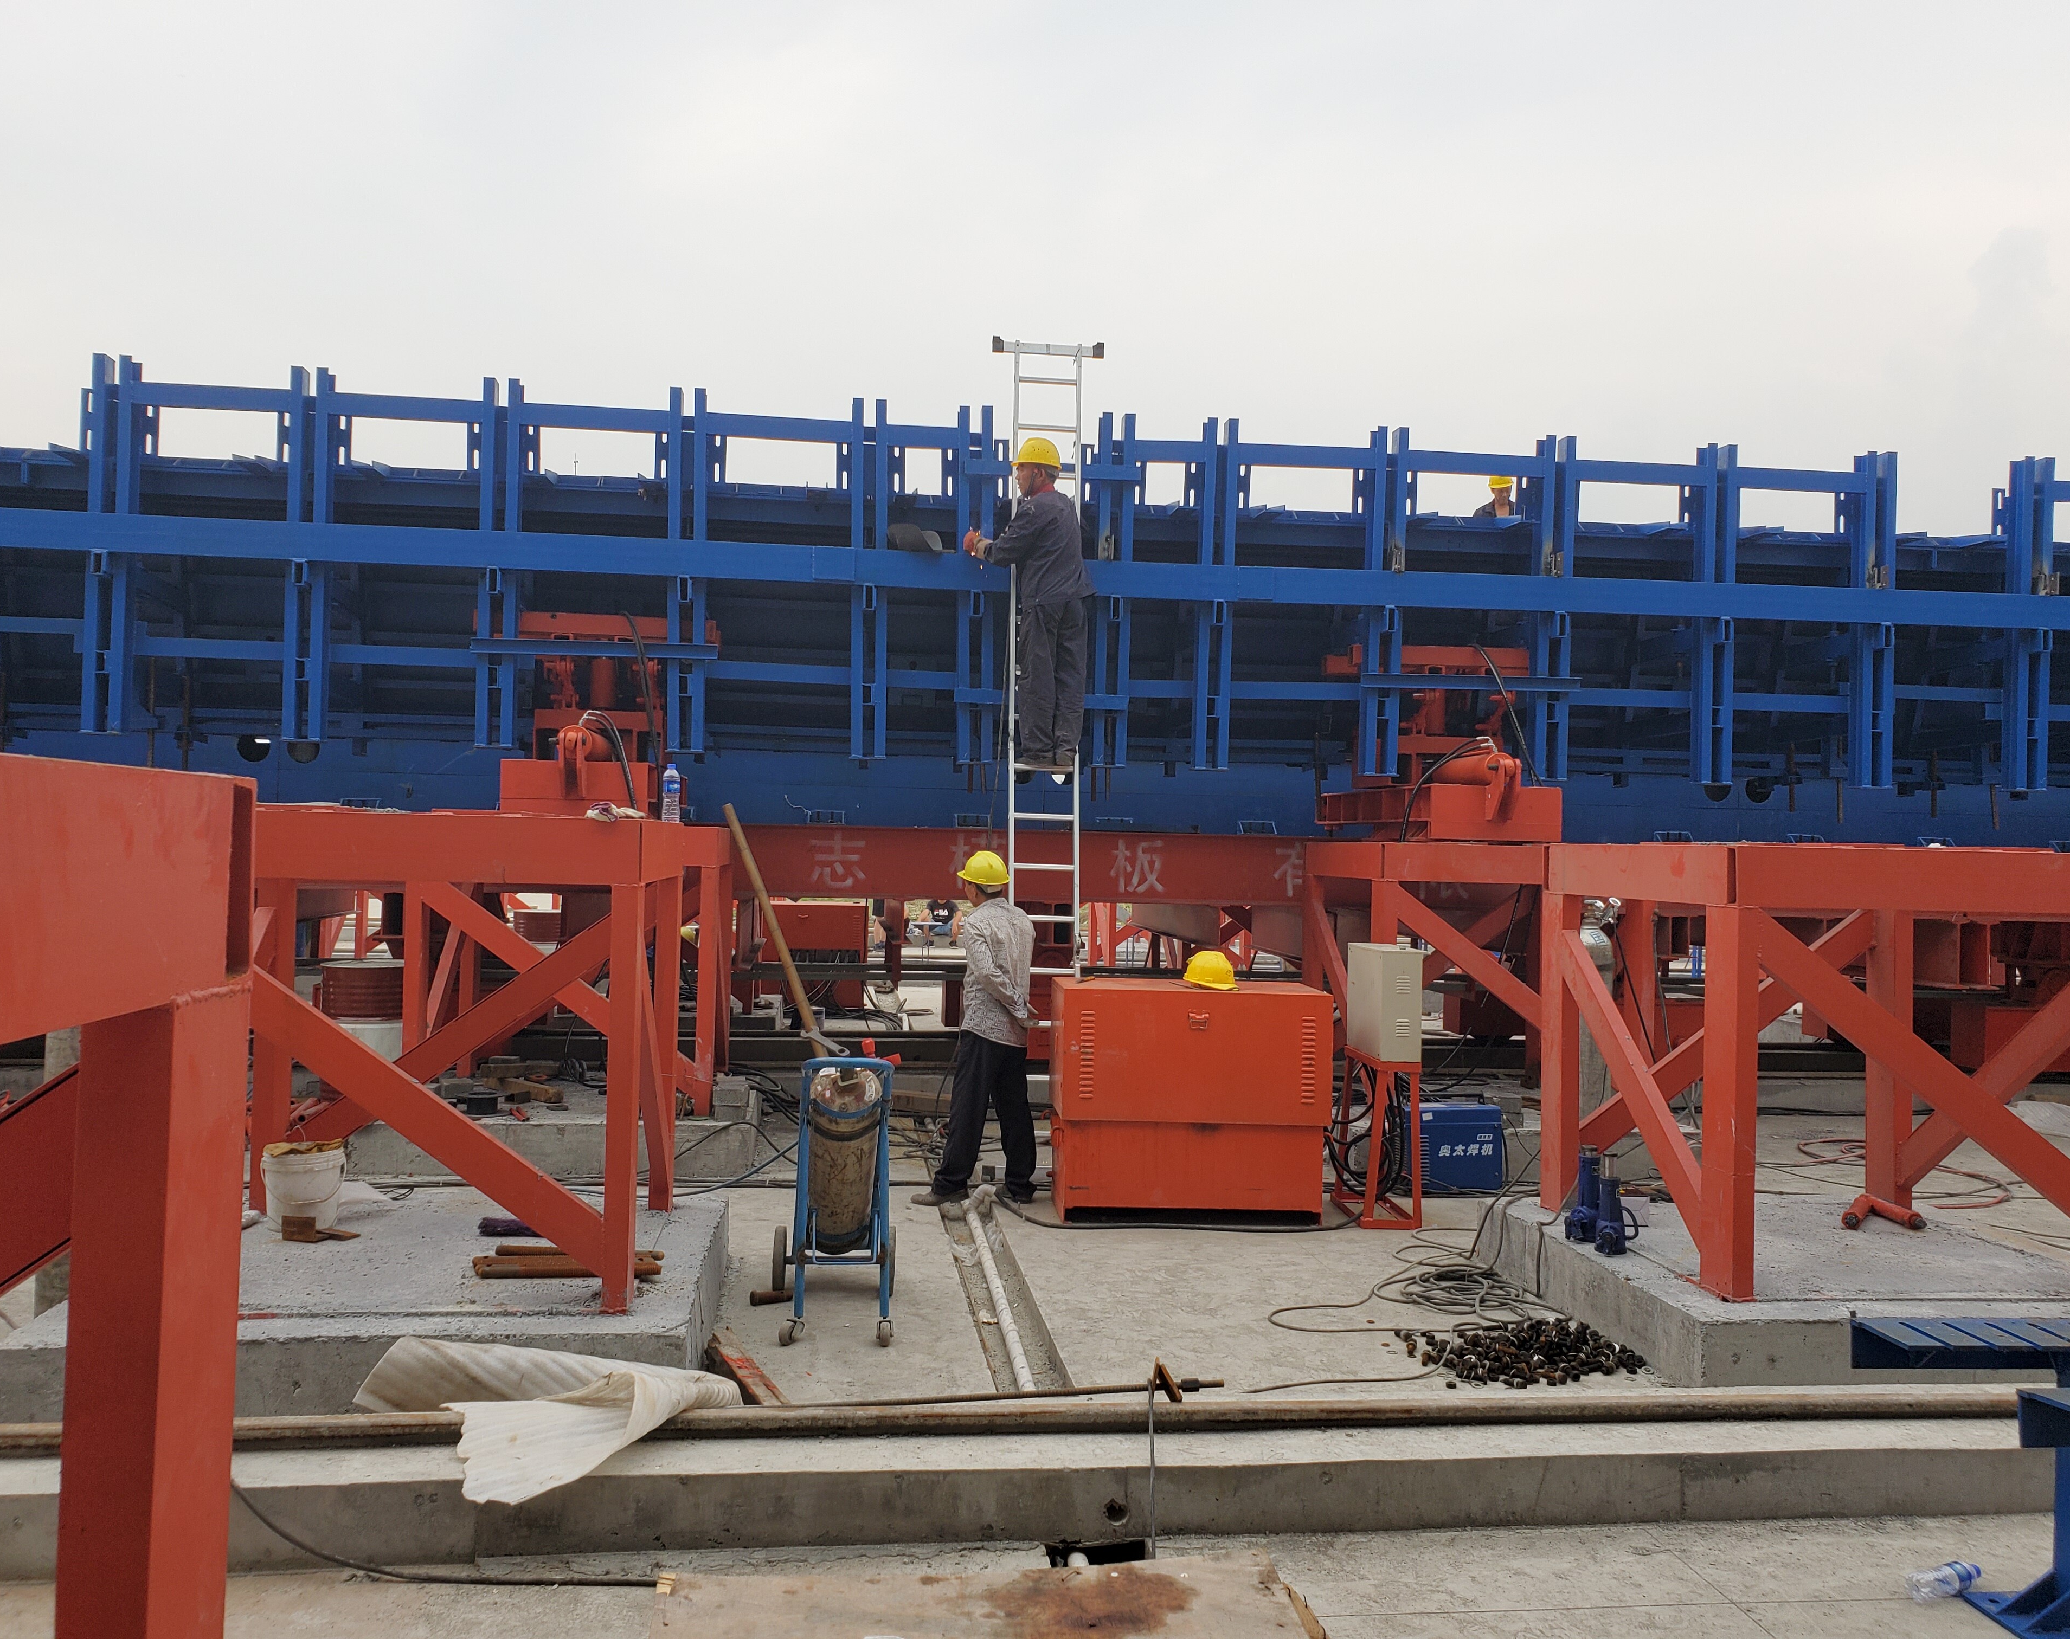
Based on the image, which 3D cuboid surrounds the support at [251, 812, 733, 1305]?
[{"bbox_3d":[-2.201,0.788,5.962,1.654,1.572,1.558,1,-1,-7],"label":"support"}]

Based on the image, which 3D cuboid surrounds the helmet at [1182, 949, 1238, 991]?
[{"bbox_3d":[0.857,0.712,7.946,0.280,0.150,0.220,1,-1,23],"label":"helmet"}]

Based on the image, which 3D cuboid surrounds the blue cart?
[{"bbox_3d":[-0.722,1.330,6.030,0.450,0.980,0.800,1,-1,-5],"label":"blue cart"}]

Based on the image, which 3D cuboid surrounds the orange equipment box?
[{"bbox_3d":[0.745,1.335,7.910,1.250,1.070,0.670,1,-1,-5],"label":"orange equipment box"}]

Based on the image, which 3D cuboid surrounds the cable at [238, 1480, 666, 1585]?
[{"bbox_3d":[-1.346,1.606,3.708,0.985,0.214,0.177,1,-1,-7],"label":"cable"}]

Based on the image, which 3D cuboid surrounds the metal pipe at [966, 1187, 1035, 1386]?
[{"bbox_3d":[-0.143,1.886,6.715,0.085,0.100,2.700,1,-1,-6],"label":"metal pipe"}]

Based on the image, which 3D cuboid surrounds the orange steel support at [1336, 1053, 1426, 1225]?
[{"bbox_3d":[1.625,1.509,7.909,0.290,0.770,0.620,1,-1,-6],"label":"orange steel support"}]

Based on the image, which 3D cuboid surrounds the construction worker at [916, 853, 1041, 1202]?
[{"bbox_3d":[-0.269,0.999,7.970,0.500,1.700,0.500,1,-1,42],"label":"construction worker"}]

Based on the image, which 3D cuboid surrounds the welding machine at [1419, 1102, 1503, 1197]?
[{"bbox_3d":[2.172,1.697,8.704,0.522,0.515,0.300,1,-1,-7],"label":"welding machine"}]

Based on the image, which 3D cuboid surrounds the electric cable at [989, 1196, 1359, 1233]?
[{"bbox_3d":[0.655,1.849,7.690,1.720,0.040,0.630,1,-1,-4],"label":"electric cable"}]

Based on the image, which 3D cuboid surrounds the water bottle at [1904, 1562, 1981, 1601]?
[{"bbox_3d":[2.108,1.761,3.792,0.220,0.070,0.070,2,-1,-29],"label":"water bottle"}]

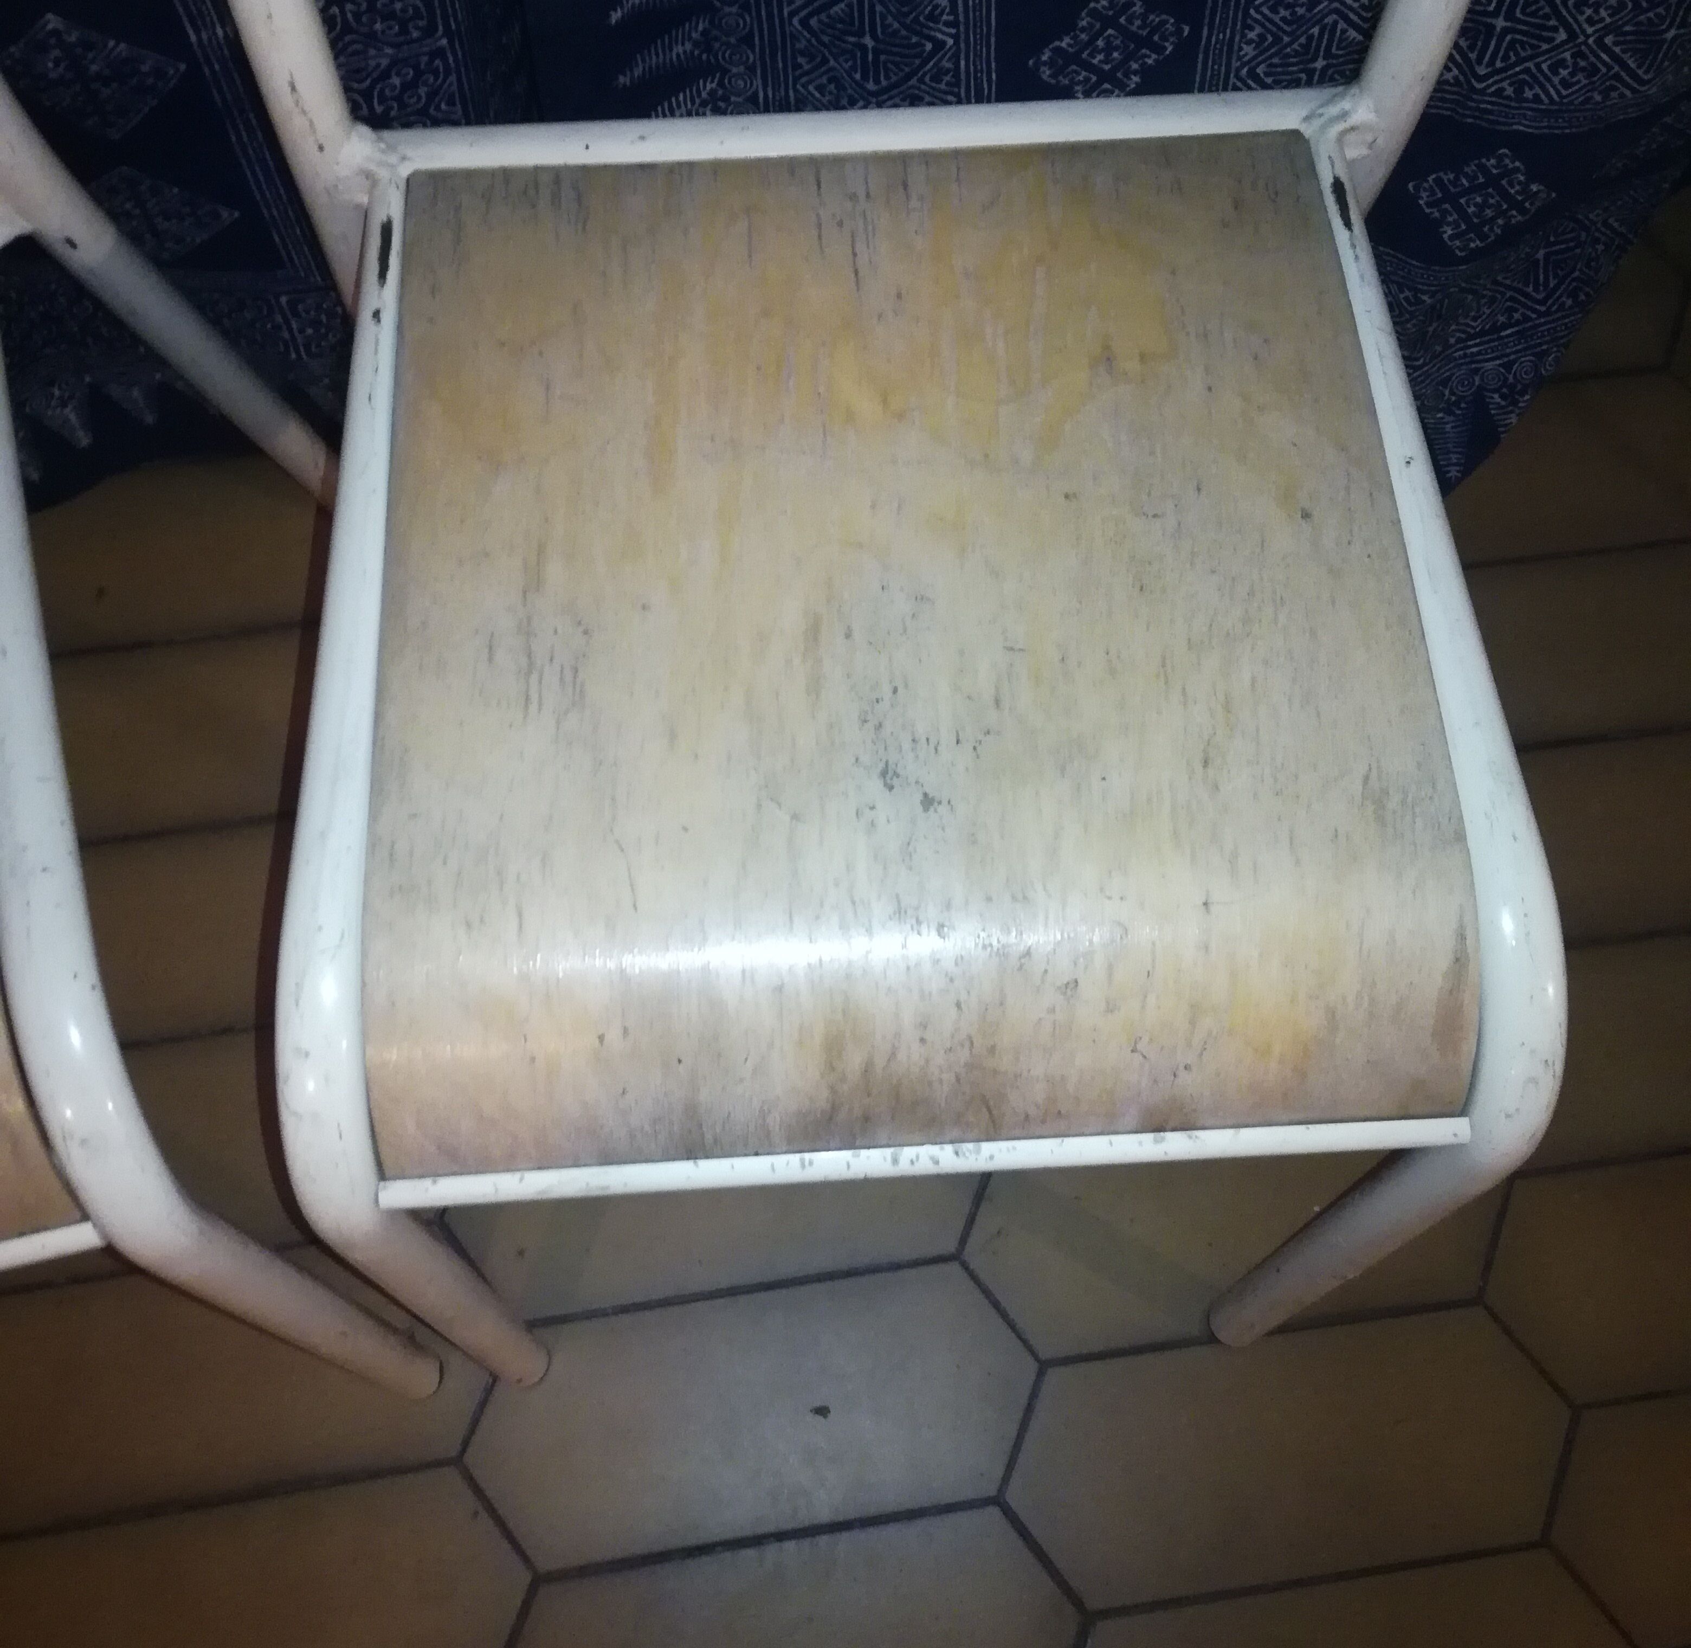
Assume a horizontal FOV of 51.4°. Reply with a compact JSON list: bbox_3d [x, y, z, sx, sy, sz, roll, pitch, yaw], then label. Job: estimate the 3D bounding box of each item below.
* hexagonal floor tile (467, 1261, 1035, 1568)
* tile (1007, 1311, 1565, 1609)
[{"bbox_3d":[-0.047,0.310,0.925,0.302,0.010,0.116,-8,71,-4],"label":"hexagonal floor tile"},{"bbox_3d":[0.234,0.331,0.924,0.302,0.010,0.116,-8,71,-4],"label":"tile"}]

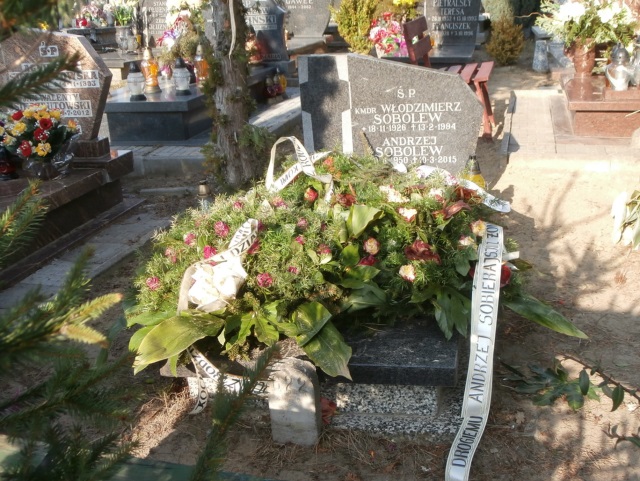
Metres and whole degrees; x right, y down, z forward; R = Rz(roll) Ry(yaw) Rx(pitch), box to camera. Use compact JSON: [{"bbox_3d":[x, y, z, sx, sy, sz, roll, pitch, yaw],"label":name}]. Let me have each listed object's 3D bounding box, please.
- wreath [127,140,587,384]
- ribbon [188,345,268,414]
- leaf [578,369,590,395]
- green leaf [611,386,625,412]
[{"bbox_3d":[0.150,-0.010,2.780,1.460,0.500,1.150,0,20,7],"label":"wreath"},{"bbox_3d":[-0.289,0.439,2.220,0.230,0.180,0.120,0,20,7],"label":"ribbon"},{"bbox_3d":[0.806,0.429,2.140,0.032,0.078,0.020,0,20,7],"label":"leaf"},{"bbox_3d":[0.889,0.475,2.100,0.034,0.080,0.024,0,20,7],"label":"green leaf"}]

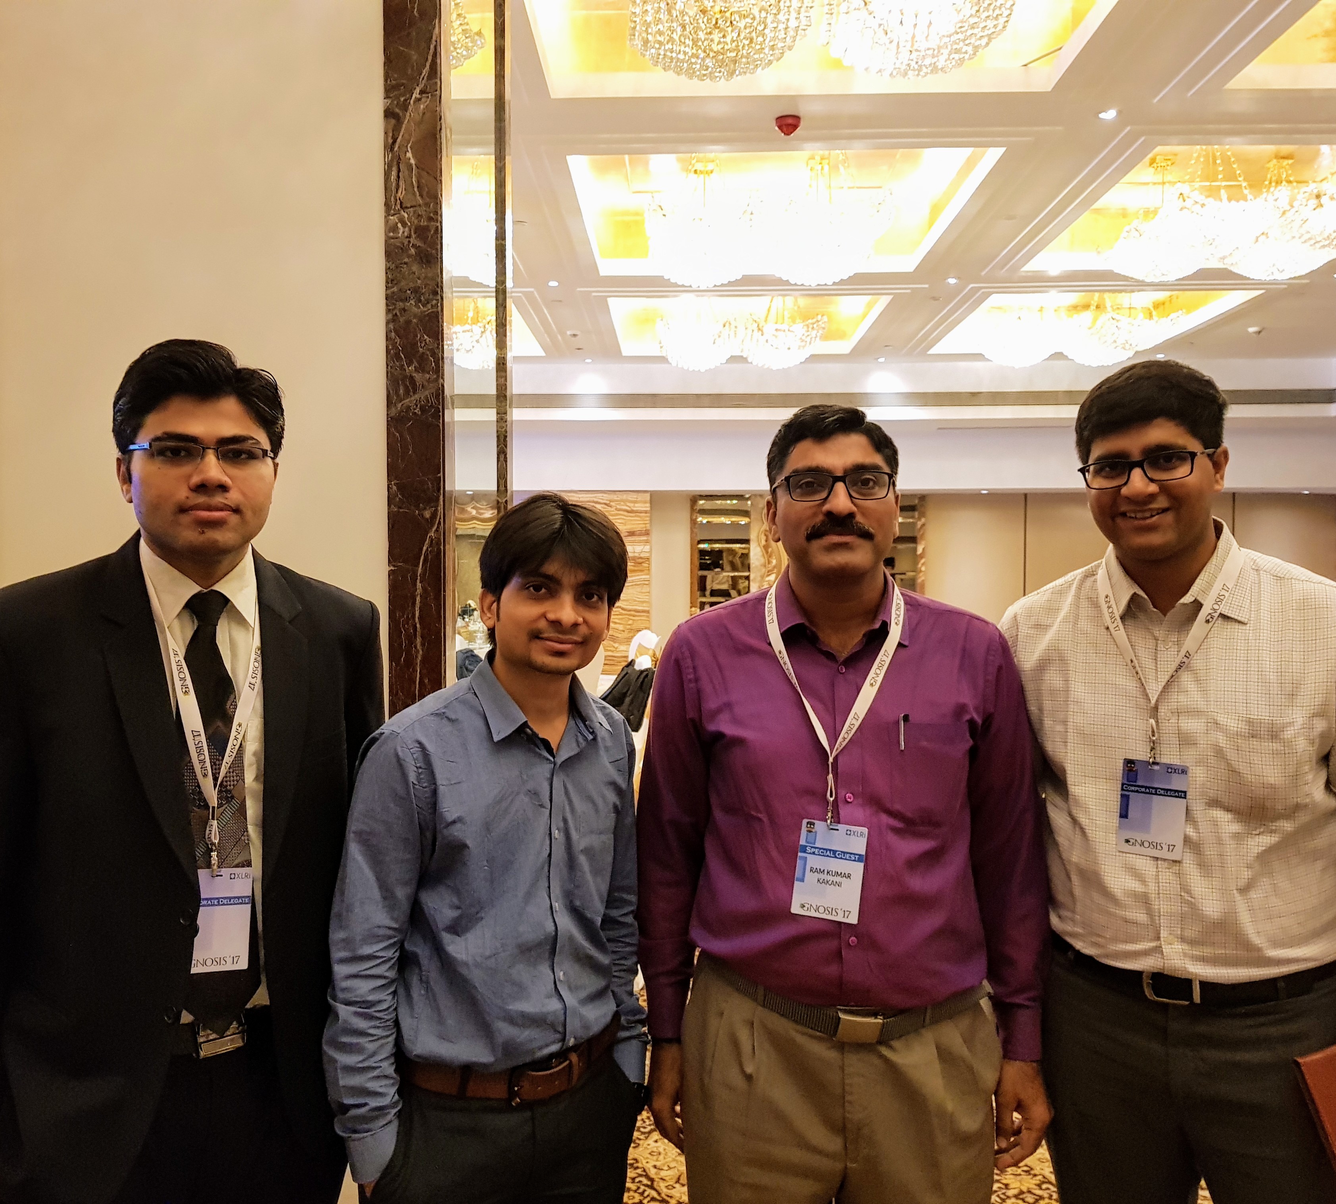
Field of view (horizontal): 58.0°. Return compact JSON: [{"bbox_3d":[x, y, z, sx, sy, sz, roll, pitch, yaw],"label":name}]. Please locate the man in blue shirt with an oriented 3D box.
[{"bbox_3d":[-0.214,0.666,1.518,0.440,1.602,0.280,-1,1,-27],"label":"man in blue shirt"}]

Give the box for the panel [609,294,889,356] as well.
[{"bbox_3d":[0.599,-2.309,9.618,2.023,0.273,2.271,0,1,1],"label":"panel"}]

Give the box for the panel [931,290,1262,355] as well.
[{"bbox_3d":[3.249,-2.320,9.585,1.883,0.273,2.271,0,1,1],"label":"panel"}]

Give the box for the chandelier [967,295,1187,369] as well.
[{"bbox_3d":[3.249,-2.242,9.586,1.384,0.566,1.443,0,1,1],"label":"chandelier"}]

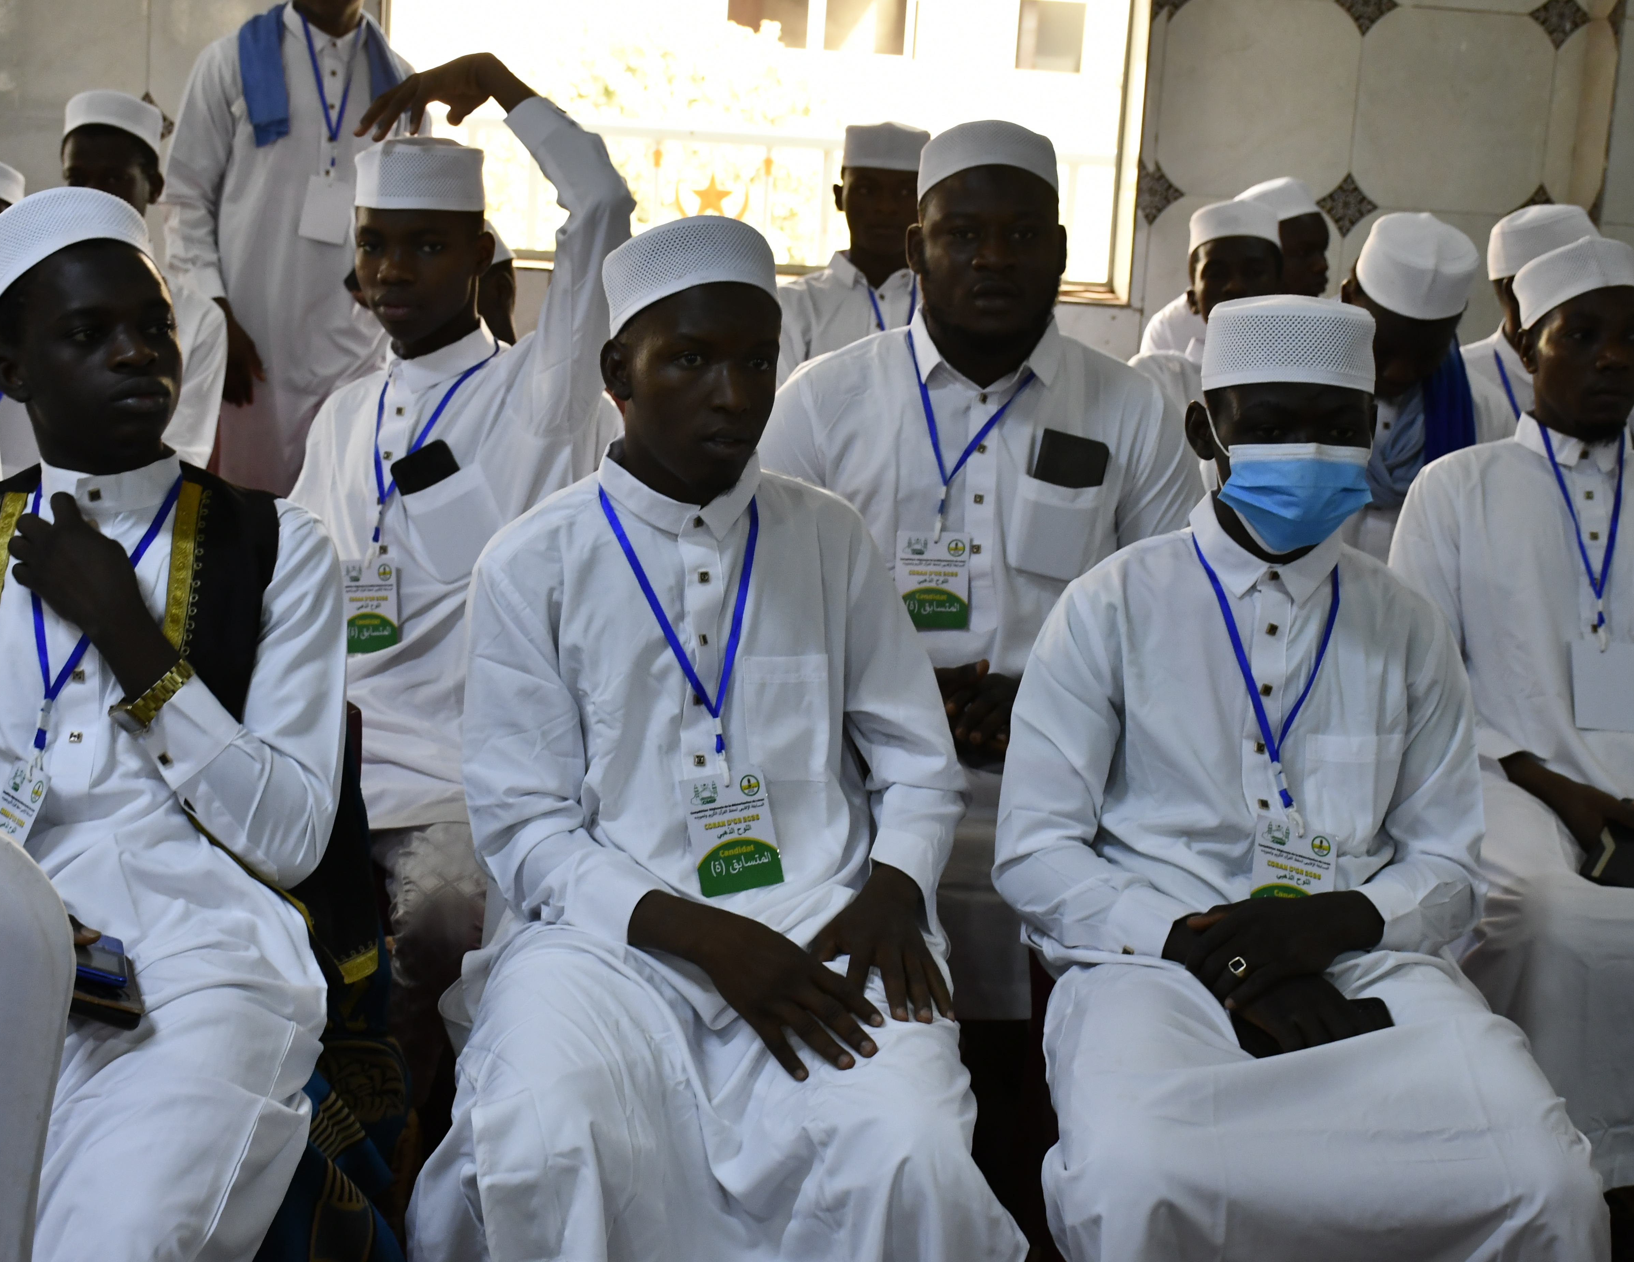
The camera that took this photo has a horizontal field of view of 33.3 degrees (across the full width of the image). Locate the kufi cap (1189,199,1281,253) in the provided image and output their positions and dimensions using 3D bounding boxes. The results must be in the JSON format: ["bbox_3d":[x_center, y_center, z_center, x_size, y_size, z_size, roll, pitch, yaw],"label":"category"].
[{"bbox_3d":[0.760,-0.741,4.980,0.167,0.088,0.185,1,-7,-8],"label":"kufi cap"}]

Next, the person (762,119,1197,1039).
[{"bbox_3d":[0.191,0.087,3.290,0.570,1.360,0.760,3,11,2],"label":"person"}]

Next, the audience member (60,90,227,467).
[{"bbox_3d":[-1.190,-0.230,4.628,0.500,1.350,0.720,4,11,8],"label":"audience member"}]

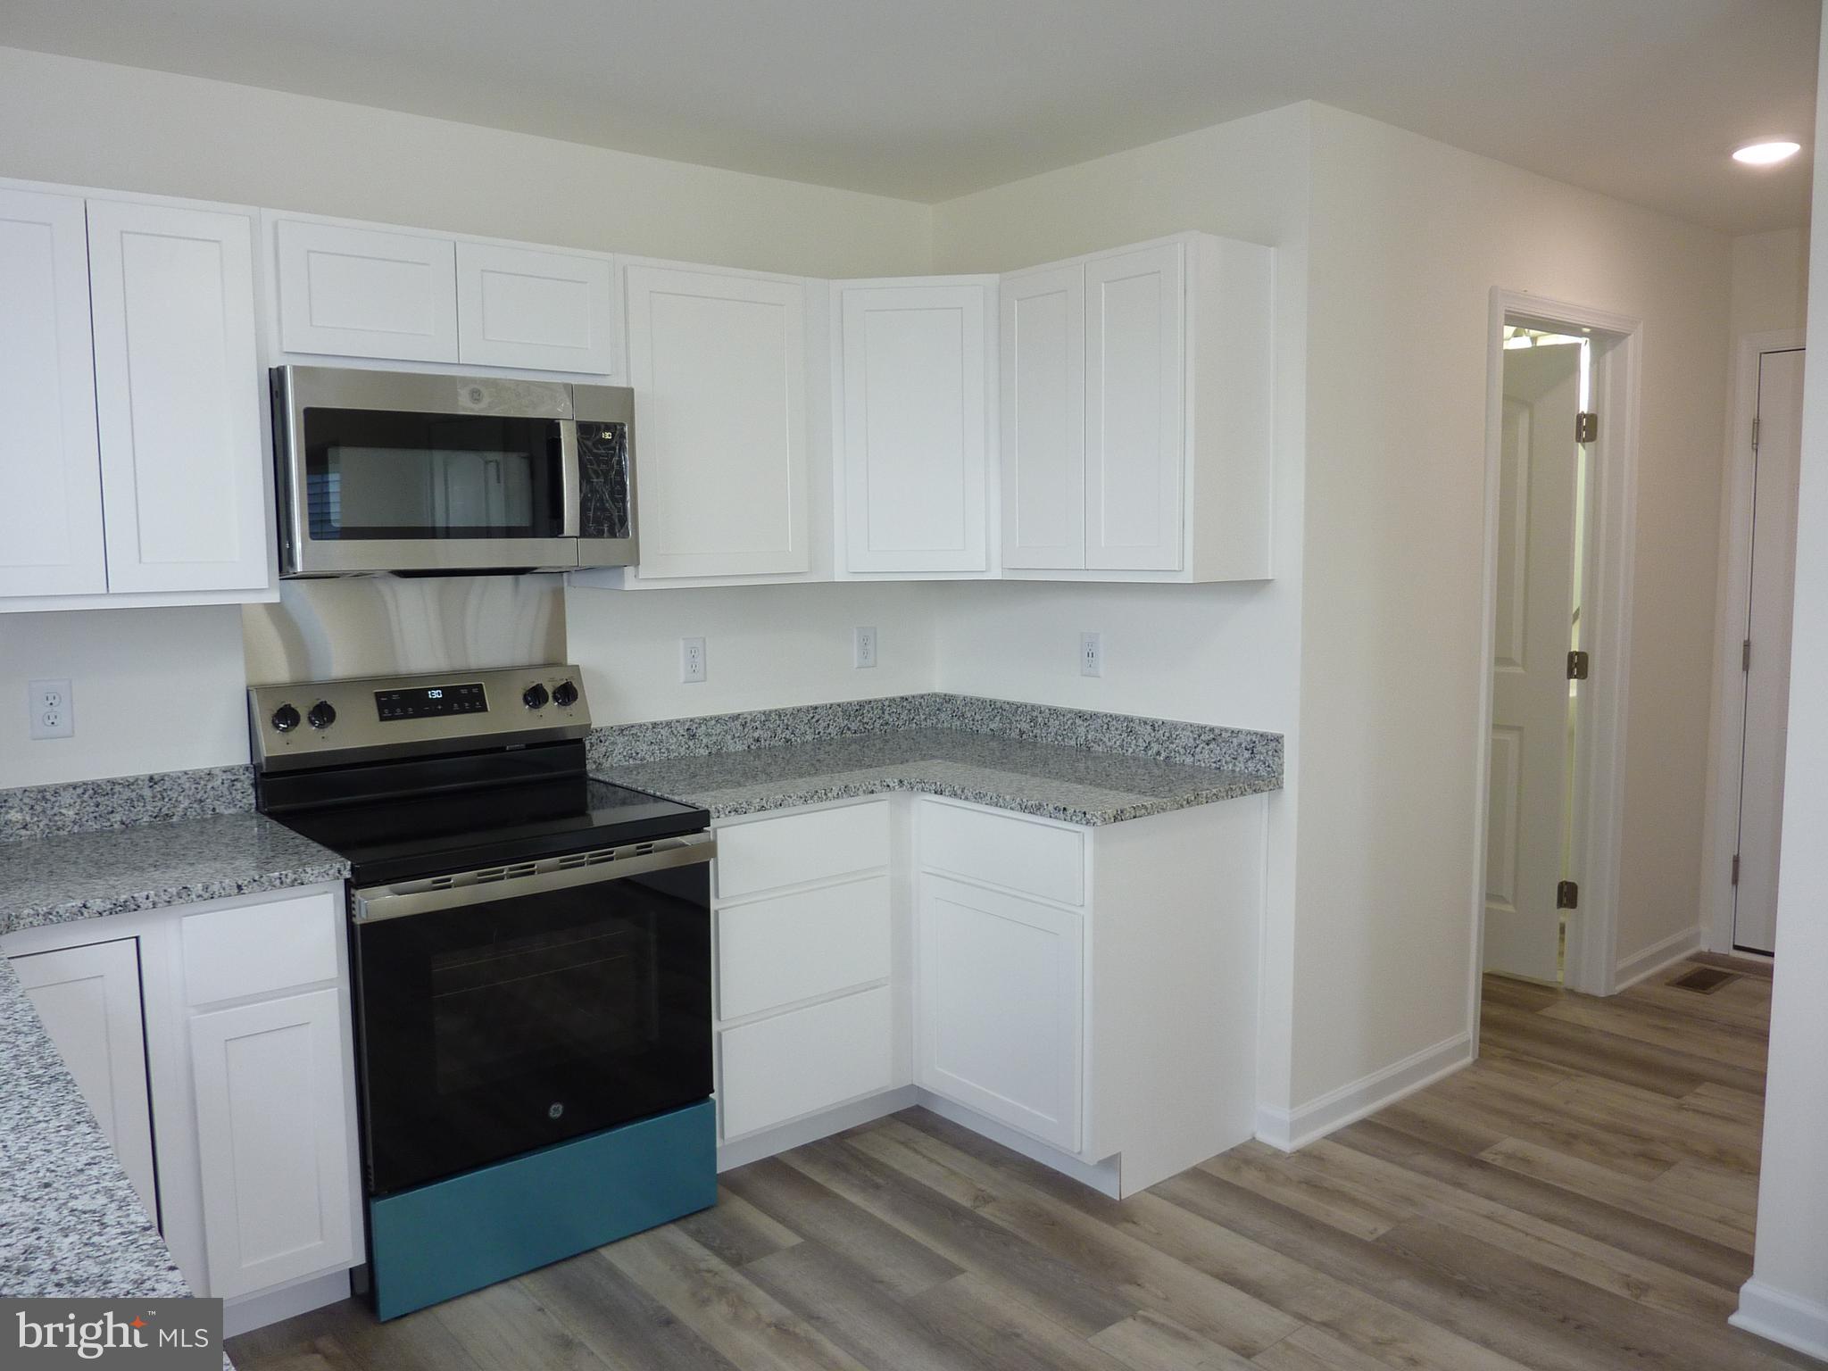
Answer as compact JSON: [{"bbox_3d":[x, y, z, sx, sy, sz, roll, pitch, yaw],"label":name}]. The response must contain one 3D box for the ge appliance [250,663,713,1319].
[{"bbox_3d":[-0.922,0.584,2.902,0.748,1.177,0.680,-6,7,-39],"label":"ge appliance"}]

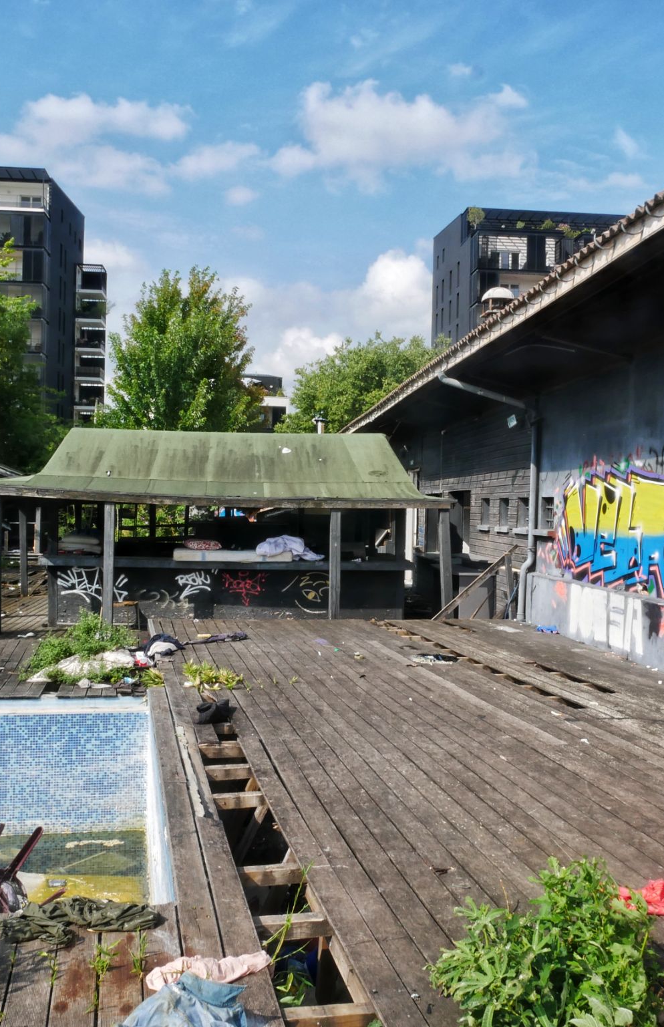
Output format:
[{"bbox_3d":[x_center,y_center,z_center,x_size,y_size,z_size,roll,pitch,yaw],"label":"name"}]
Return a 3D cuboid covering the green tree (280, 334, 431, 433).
[{"bbox_3d":[1.050,-2.450,36.000,6.500,8.900,6.500,1,0,0],"label":"green tree"}]

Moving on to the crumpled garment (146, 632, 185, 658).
[{"bbox_3d":[-1.900,1.490,10.800,0.480,0.200,0.420,1,0,11],"label":"crumpled garment"}]

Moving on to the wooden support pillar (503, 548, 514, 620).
[{"bbox_3d":[2.810,1.100,15.050,0.110,1.120,0.110,1,0,-6],"label":"wooden support pillar"}]

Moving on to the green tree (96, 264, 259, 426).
[{"bbox_3d":[-4.820,-2.900,30.000,5.200,9.700,5.200,1,0,0],"label":"green tree"}]

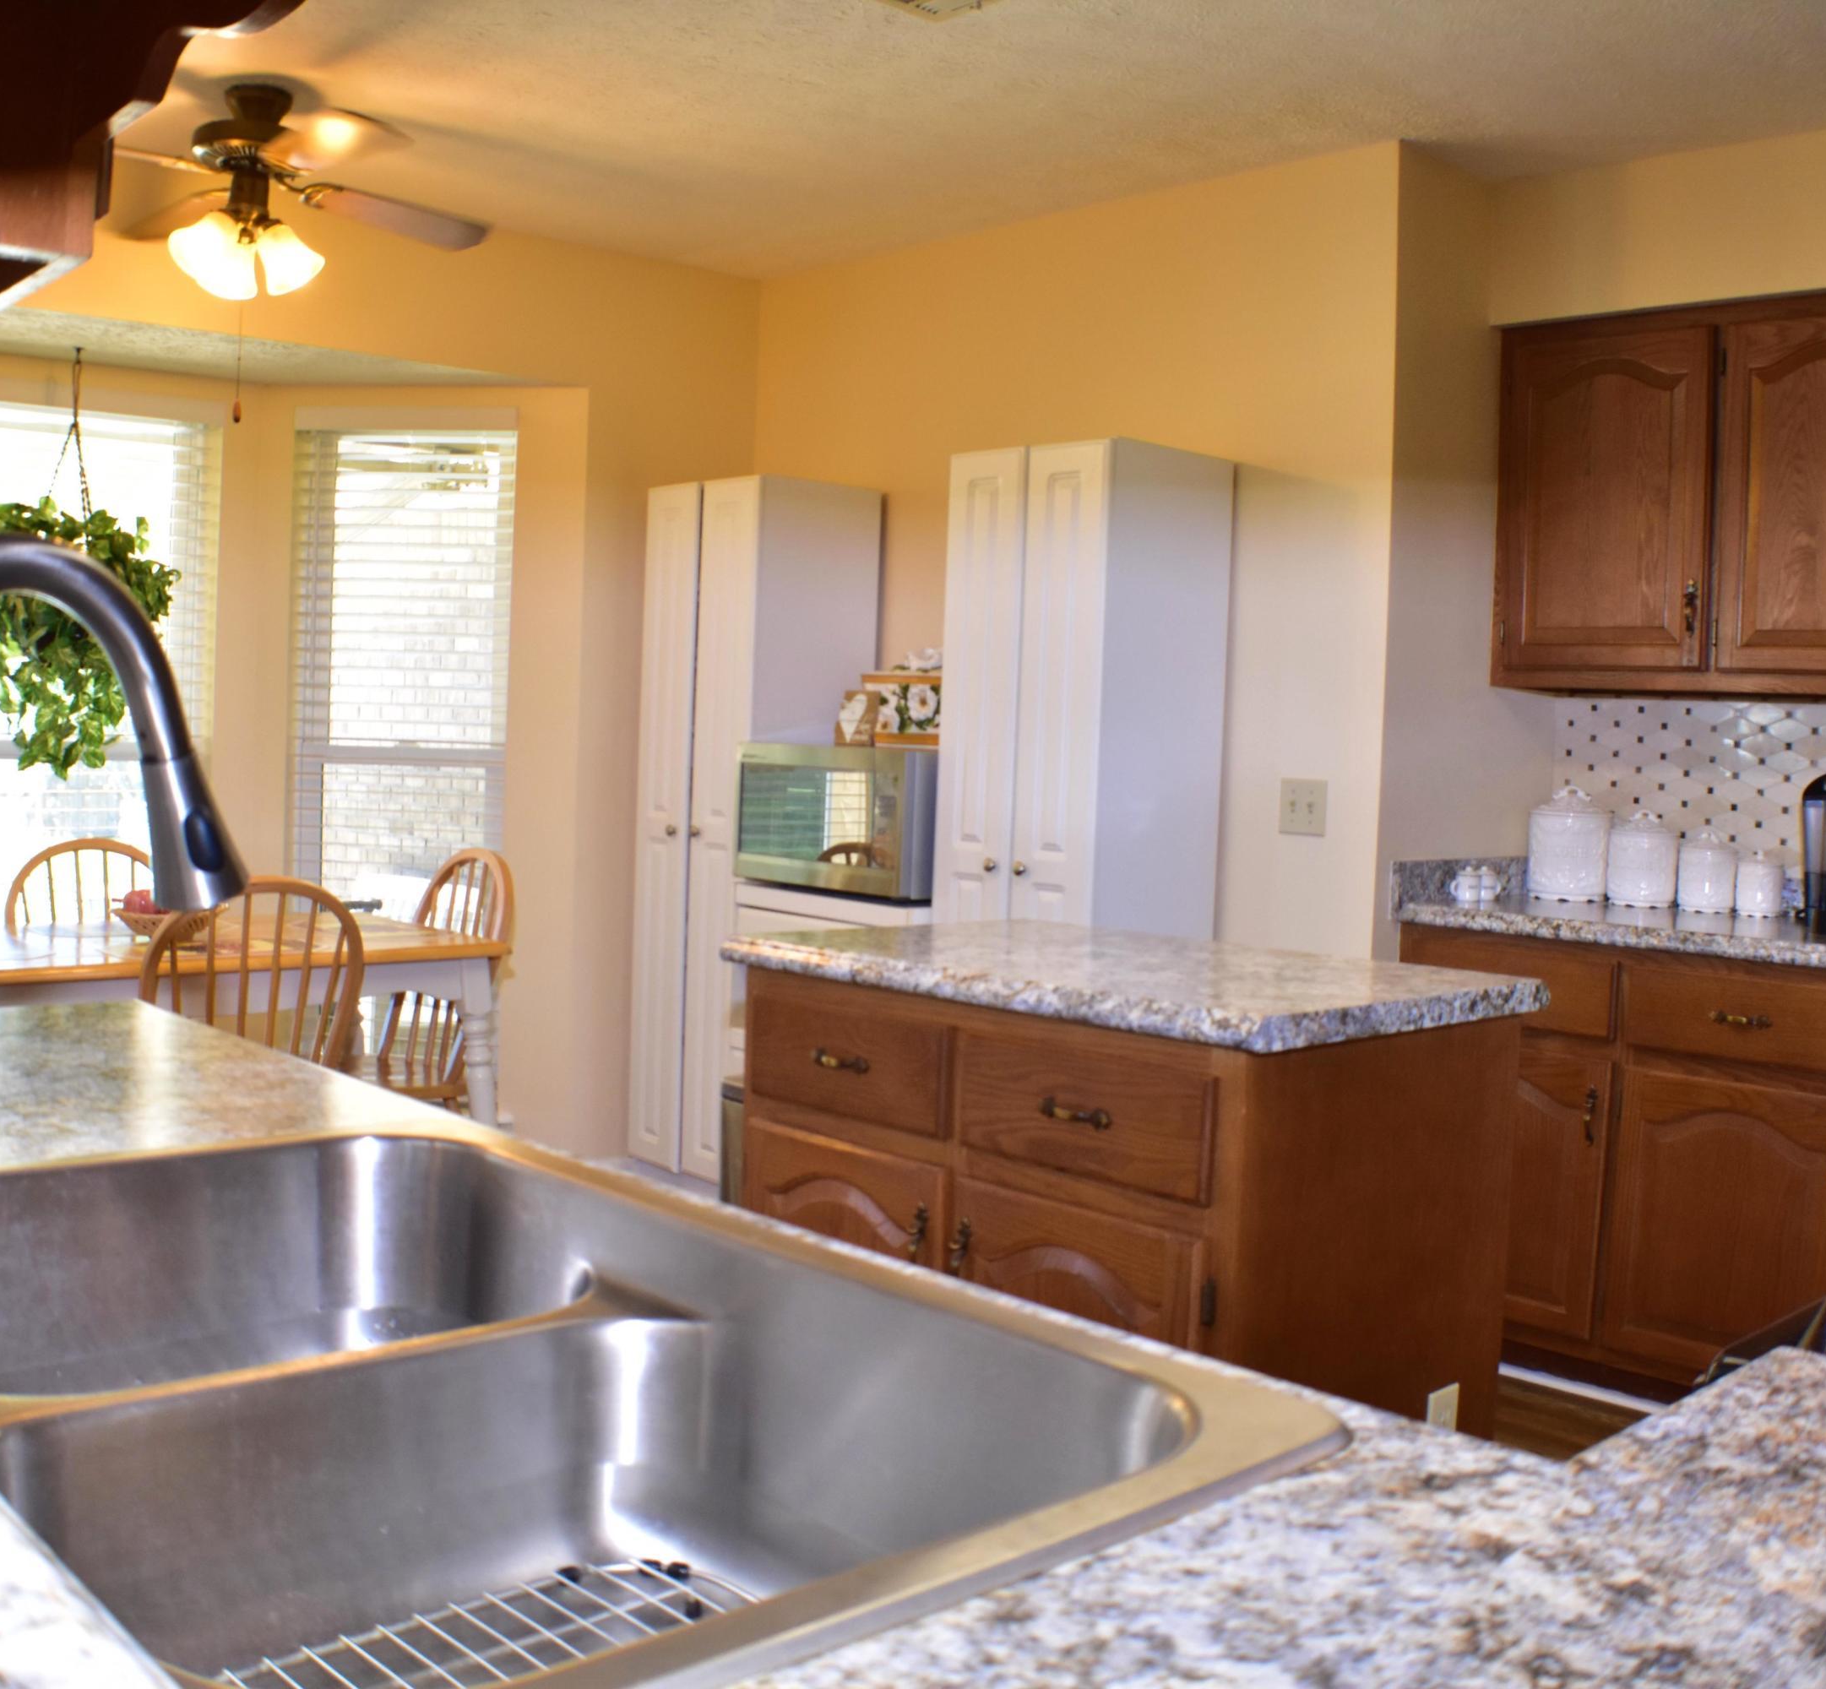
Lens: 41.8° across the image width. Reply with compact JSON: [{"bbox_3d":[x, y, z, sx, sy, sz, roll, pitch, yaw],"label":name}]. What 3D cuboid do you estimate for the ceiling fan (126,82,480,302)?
[{"bbox_3d":[-1.311,-1.295,4.780,1.140,0.420,1.140,0,4,-36],"label":"ceiling fan"}]

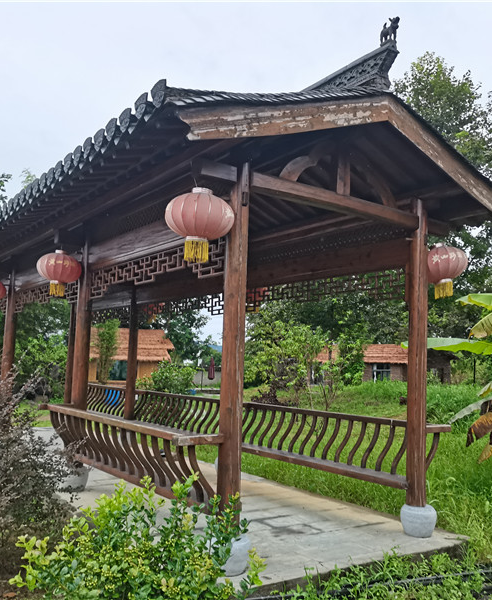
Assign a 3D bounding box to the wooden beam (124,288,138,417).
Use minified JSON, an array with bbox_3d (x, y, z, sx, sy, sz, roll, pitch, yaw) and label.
[{"bbox_3d":[-1.967,0.872,10.496,0.160,2.726,0.160,7,-8,-36],"label":"wooden beam"}]

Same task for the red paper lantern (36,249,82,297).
[{"bbox_3d":[-2.094,-0.301,6.692,0.465,0.515,0.465,7,-8,-36],"label":"red paper lantern"}]

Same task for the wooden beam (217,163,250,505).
[{"bbox_3d":[-0.066,0.294,4.396,0.160,2.726,0.160,2,-6,0],"label":"wooden beam"}]

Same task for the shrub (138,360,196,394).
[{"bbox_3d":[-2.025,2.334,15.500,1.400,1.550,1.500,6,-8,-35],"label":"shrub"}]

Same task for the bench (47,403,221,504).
[{"bbox_3d":[-1.093,1.325,5.438,0.507,0.544,2.972,7,-8,-36],"label":"bench"}]

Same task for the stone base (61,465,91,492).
[{"bbox_3d":[-1.885,1.971,6.617,0.320,0.280,0.320,6,-8,-35],"label":"stone base"}]

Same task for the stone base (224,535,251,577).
[{"bbox_3d":[-0.131,1.775,4.234,0.310,0.270,0.310,2,-6,0],"label":"stone base"}]

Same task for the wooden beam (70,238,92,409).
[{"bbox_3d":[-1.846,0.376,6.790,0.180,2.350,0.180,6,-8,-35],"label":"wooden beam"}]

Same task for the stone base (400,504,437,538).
[{"bbox_3d":[1.544,1.982,5.378,0.320,0.280,0.320,2,-6,0],"label":"stone base"}]

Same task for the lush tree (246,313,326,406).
[{"bbox_3d":[1.124,1.986,18.500,2.700,3.100,2.700,2,-6,4],"label":"lush tree"}]

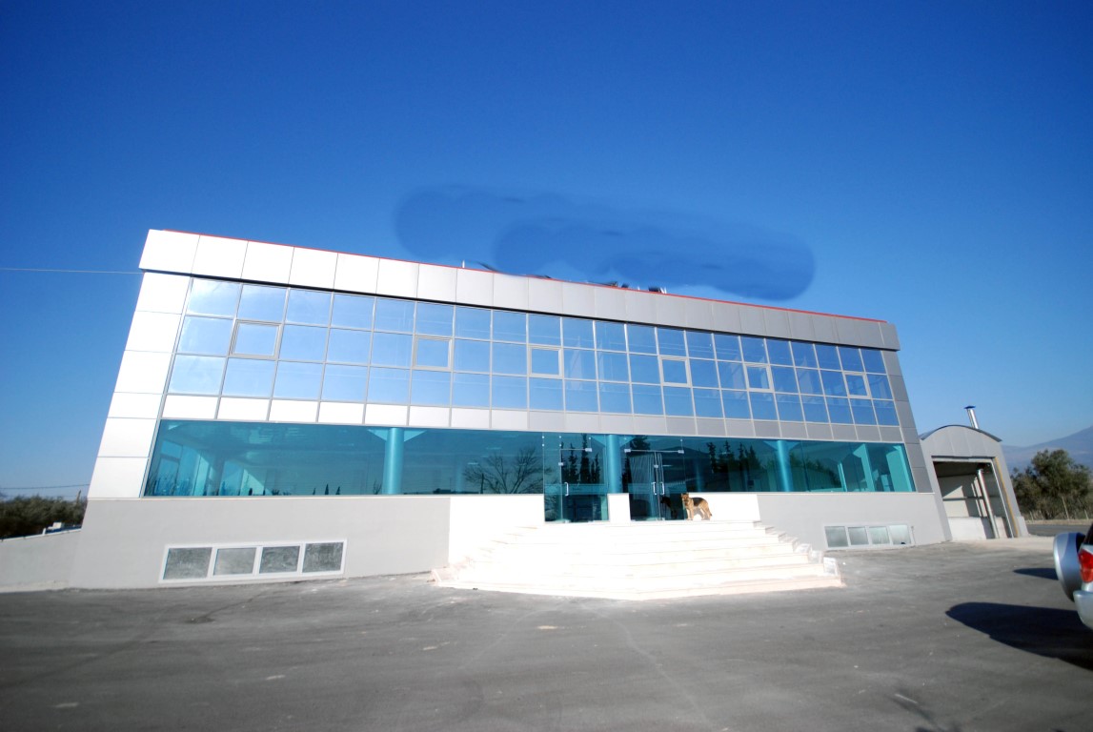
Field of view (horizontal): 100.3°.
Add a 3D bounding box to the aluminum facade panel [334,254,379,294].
[{"bbox_3d":[-5.586,-2.702,13.451,1.148,1.154,0.060,4,-18,-16],"label":"aluminum facade panel"}]

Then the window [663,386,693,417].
[{"bbox_3d":[4.583,1.241,15.835,1.142,1.042,0.080,4,-18,-16],"label":"window"}]

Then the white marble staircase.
[{"bbox_3d":[2.937,4.426,11.070,10.649,1.125,5.301,4,-18,-16],"label":"white marble staircase"}]

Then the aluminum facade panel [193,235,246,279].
[{"bbox_3d":[-9.598,-3.165,13.468,1.238,1.225,0.080,4,-18,-16],"label":"aluminum facade panel"}]

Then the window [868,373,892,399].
[{"bbox_3d":[13.812,0.869,18.902,1.128,1.038,0.080,4,-18,-16],"label":"window"}]

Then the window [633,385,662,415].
[{"bbox_3d":[3.468,1.165,15.632,1.165,1.065,0.080,4,-18,-16],"label":"window"}]

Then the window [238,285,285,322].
[{"bbox_3d":[-8.088,-1.762,13.035,1.165,1.057,0.080,4,-18,-16],"label":"window"}]

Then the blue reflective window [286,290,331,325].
[{"bbox_3d":[-7.235,-1.734,13.953,1.212,1.075,0.080,4,-18,-16],"label":"blue reflective window"}]

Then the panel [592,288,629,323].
[{"bbox_3d":[2.210,-2.138,15.651,1.148,1.154,0.060,4,-18,-16],"label":"panel"}]

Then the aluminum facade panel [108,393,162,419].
[{"bbox_3d":[-10.234,0.993,11.377,1.018,0.639,0.080,4,-18,-16],"label":"aluminum facade panel"}]

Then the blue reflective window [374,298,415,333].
[{"bbox_3d":[-4.635,-1.524,14.036,1.152,1.068,0.100,4,-18,-16],"label":"blue reflective window"}]

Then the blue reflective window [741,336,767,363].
[{"bbox_3d":[7.971,-0.592,17.476,1.130,1.041,0.080,4,-18,-16],"label":"blue reflective window"}]

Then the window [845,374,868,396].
[{"bbox_3d":[12.242,0.763,17.955,1.114,1.015,0.060,4,-18,-16],"label":"window"}]

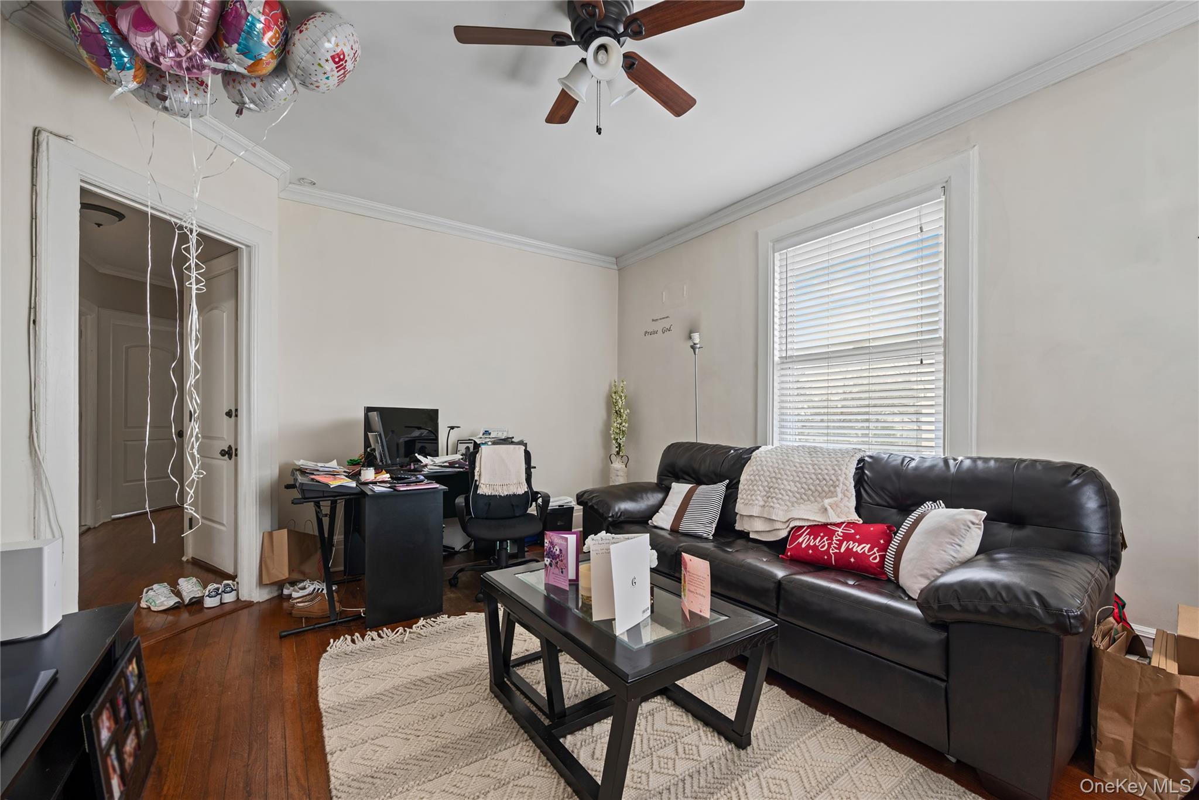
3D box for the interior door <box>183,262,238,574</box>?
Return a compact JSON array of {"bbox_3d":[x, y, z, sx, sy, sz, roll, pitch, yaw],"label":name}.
[{"bbox_3d":[-2.840,0.160,3.410,0.800,2.100,0.045,-1,-2,32],"label":"interior door"}]

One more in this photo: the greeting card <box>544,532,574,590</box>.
[{"bbox_3d":[-0.160,0.603,1.748,0.127,0.200,0.015,-1,-2,38],"label":"greeting card"}]

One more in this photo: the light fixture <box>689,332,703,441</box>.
[{"bbox_3d":[0.779,0.356,3.700,0.250,1.790,0.250,1,-2,-36],"label":"light fixture"}]

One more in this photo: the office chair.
[{"bbox_3d":[-0.675,0.766,3.140,0.620,0.920,0.630,1,-2,-17],"label":"office chair"}]

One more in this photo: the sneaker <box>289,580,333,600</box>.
[{"bbox_3d":[-1.740,1.157,2.860,0.260,0.110,0.100,1,-2,-26],"label":"sneaker"}]

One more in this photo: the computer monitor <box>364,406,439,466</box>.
[{"bbox_3d":[-1.300,0.258,3.120,0.140,0.410,0.620,0,-2,22],"label":"computer monitor"}]

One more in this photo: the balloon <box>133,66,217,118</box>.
[{"bbox_3d":[-1.773,-1.341,1.950,0.270,0.280,0.180,2,-2,-37],"label":"balloon"}]

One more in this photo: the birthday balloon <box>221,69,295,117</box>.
[{"bbox_3d":[-1.432,-1.340,1.960,0.260,0.280,0.180,1,-2,-30],"label":"birthday balloon"}]

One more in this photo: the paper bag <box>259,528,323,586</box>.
[{"bbox_3d":[-2.058,1.050,3.118,0.300,0.340,0.160,0,-2,21],"label":"paper bag"}]

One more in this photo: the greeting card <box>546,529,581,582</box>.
[{"bbox_3d":[-0.142,0.603,1.785,0.132,0.200,0.015,0,-2,0],"label":"greeting card"}]

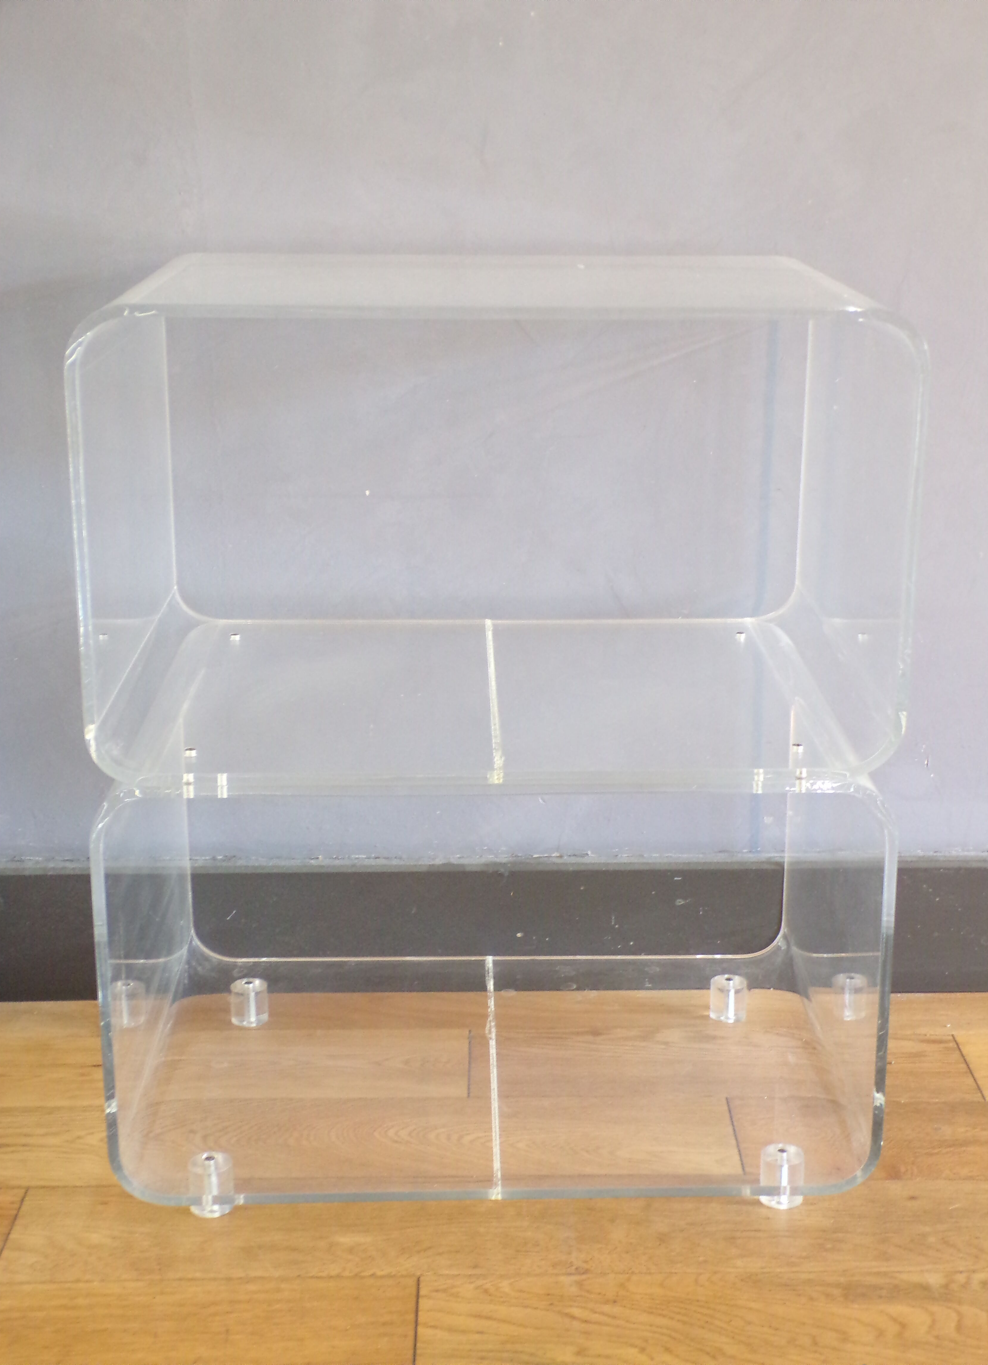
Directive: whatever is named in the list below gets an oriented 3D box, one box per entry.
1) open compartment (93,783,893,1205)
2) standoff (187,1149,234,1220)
[{"bbox_3d":[-0.002,0.178,1.670,0.600,0.348,0.424,0,17,-1],"label":"open compartment"},{"bbox_3d":[-0.230,0.410,1.569,0.035,0.036,0.035,0,17,-1],"label":"standoff"}]

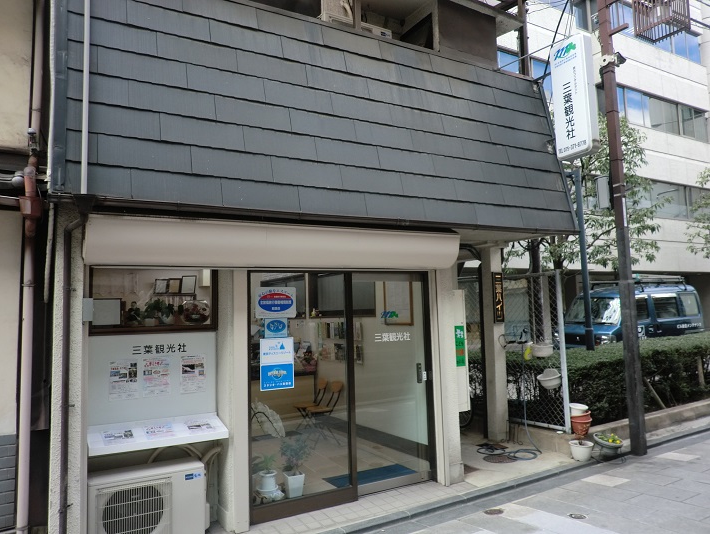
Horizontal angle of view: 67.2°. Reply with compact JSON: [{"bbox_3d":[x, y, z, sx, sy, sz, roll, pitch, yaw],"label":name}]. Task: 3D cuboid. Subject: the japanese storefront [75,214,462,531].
[{"bbox_3d":[-0.508,0.865,4.465,3.220,2.310,0.650,1,-5,-30],"label":"japanese storefront"}]

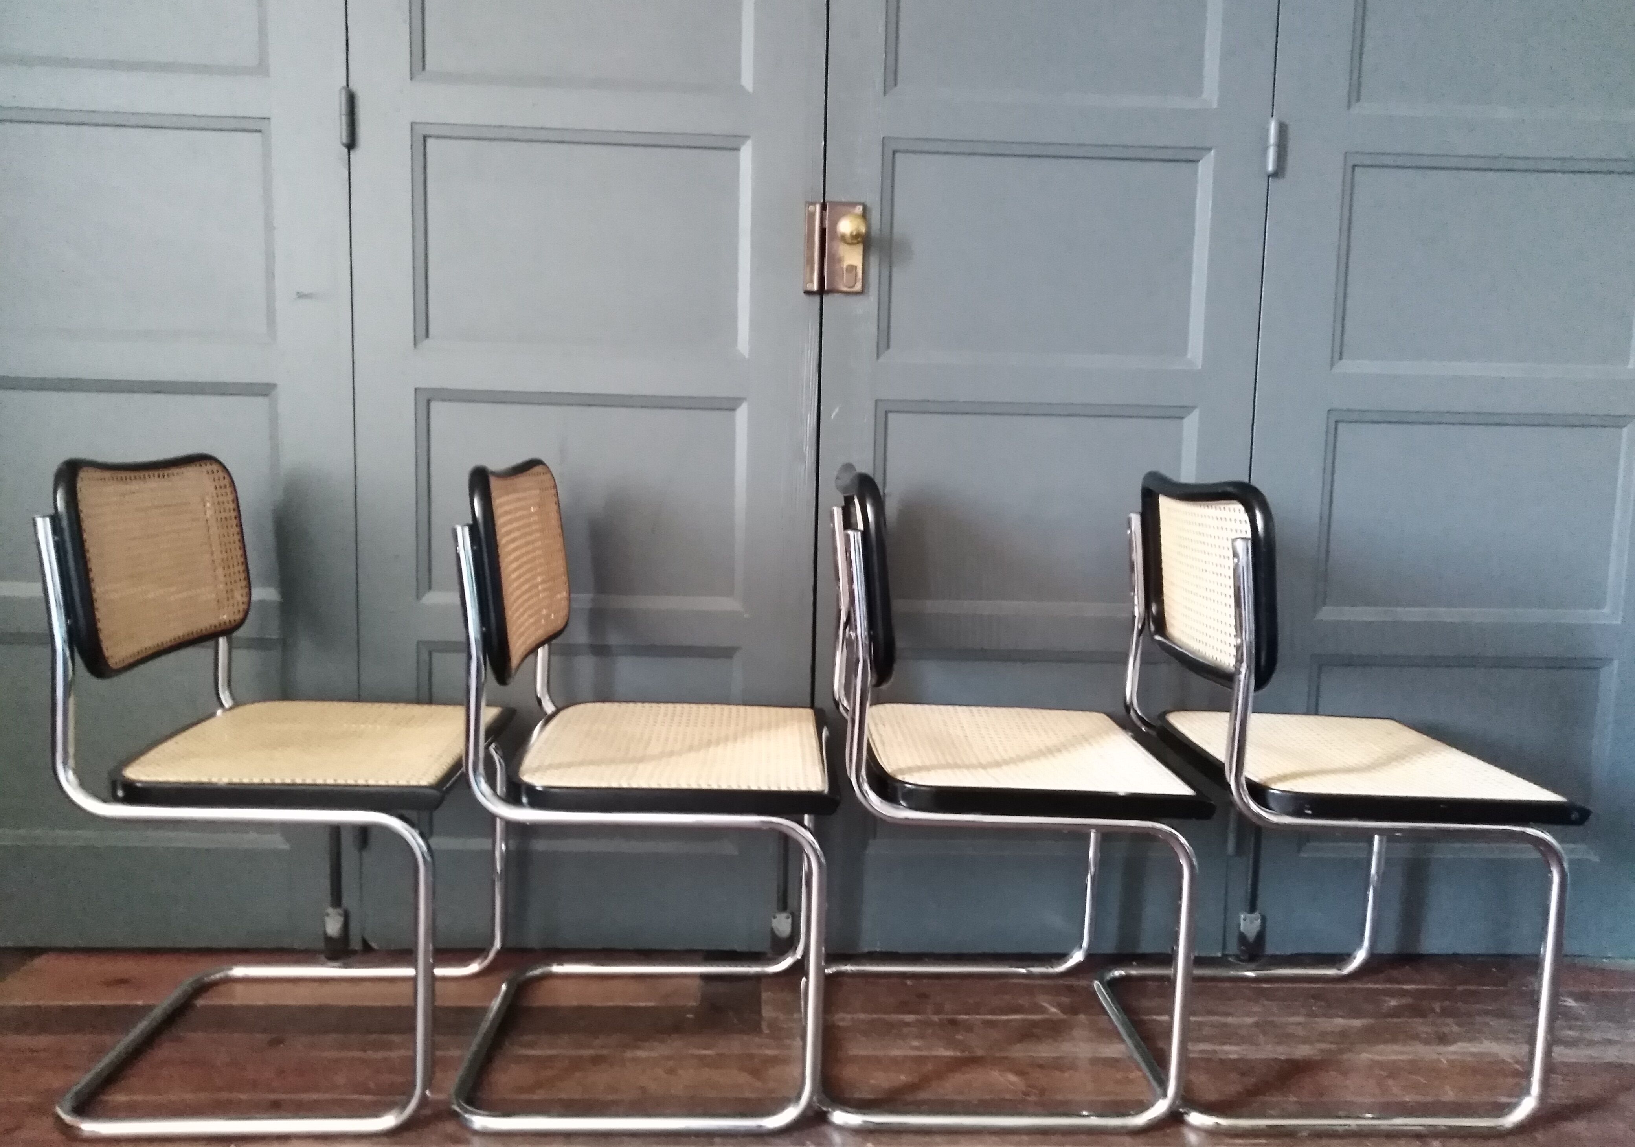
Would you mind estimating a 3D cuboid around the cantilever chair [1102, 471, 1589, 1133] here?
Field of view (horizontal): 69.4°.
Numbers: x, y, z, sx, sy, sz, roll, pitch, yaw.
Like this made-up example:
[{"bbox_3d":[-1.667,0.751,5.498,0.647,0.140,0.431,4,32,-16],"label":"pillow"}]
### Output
[{"bbox_3d":[0.710,0.283,1.696,0.506,0.836,0.475,1,6,-2],"label":"cantilever chair"}]

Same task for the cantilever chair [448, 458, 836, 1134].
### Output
[{"bbox_3d":[-0.234,0.301,1.665,0.491,0.766,0.465,1,6,-2],"label":"cantilever chair"}]

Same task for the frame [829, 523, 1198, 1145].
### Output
[{"bbox_3d":[0.230,0.309,1.685,0.491,0.766,0.465,1,6,-2],"label":"frame"}]

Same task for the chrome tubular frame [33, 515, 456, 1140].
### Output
[{"bbox_3d":[-0.721,0.293,1.643,0.491,0.766,0.465,1,6,-3],"label":"chrome tubular frame"}]

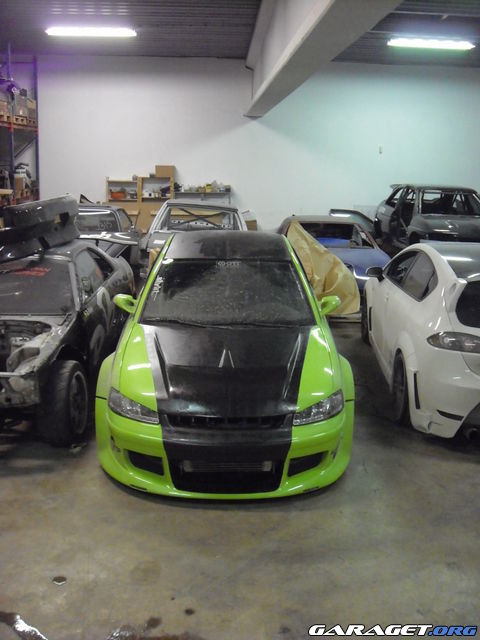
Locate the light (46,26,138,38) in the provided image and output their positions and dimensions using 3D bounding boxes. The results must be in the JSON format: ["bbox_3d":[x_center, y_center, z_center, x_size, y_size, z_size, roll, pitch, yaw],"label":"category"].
[{"bbox_3d":[-2.551,-4.941,11.750,1.550,0.110,0.160,1,14,-2],"label":"light"}]

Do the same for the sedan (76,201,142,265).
[{"bbox_3d":[-2.675,-1.261,11.759,1.700,1.340,4.200,1,14,-2],"label":"sedan"}]

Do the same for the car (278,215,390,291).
[{"bbox_3d":[1.289,-1.006,11.013,1.710,1.370,4.350,1,14,-2],"label":"car"}]

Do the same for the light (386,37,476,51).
[{"bbox_3d":[3.346,-4.827,11.954,1.550,0.110,0.160,1,14,-2],"label":"light"}]

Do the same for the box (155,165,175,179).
[{"bbox_3d":[-1.709,-3.398,15.698,0.440,0.270,0.330,1,14,-2],"label":"box"}]

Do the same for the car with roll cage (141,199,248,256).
[{"bbox_3d":[-0.650,-1.231,11.508,1.660,1.400,4.200,3,13,-3],"label":"car with roll cage"}]

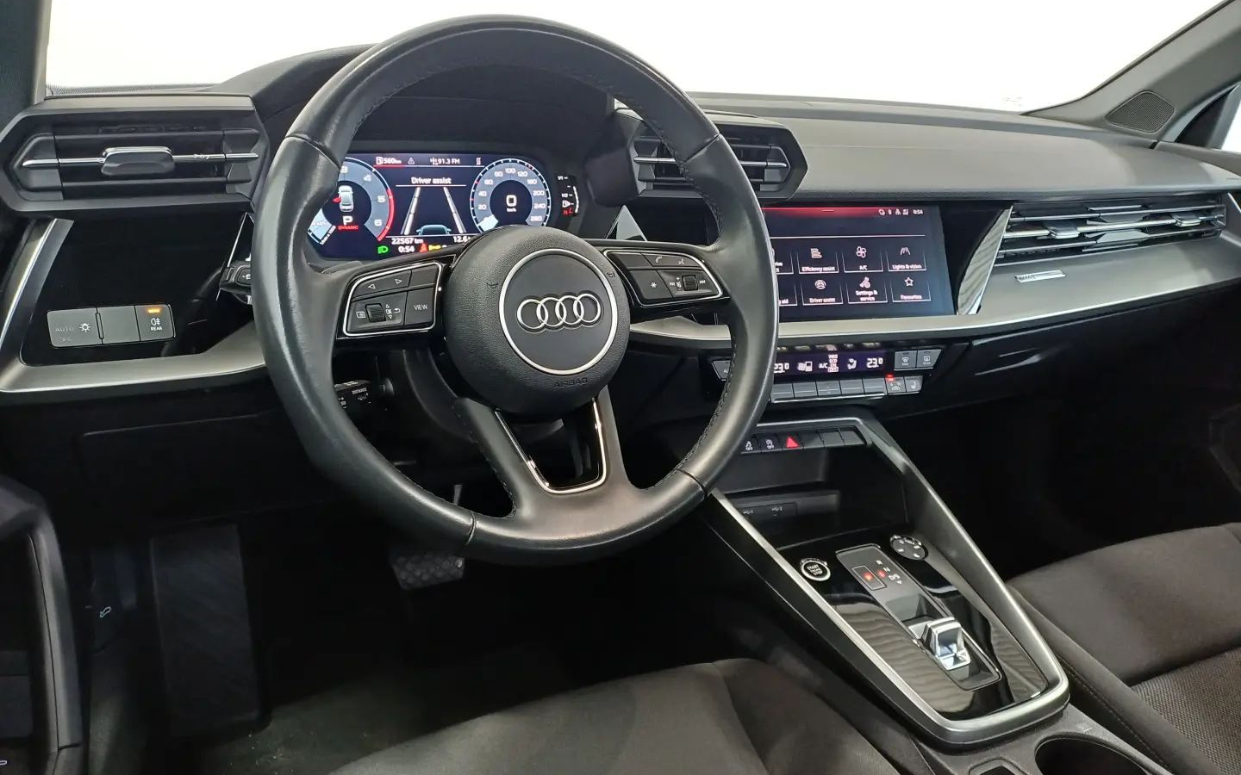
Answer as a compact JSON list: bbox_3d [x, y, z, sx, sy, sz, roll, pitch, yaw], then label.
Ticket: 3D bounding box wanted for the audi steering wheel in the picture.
[{"bbox_3d":[-0.062,-0.064,0.628,0.370,0.370,0.100,-8,-2,-26],"label":"audi steering wheel"}]

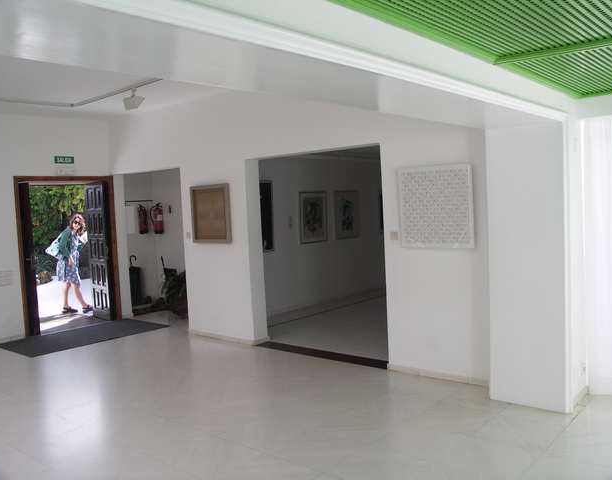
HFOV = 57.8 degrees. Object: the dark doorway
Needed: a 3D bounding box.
[{"bbox_3d":[-3.470,0.185,8.159,0.150,2.214,1.445,1,5,42],"label":"dark doorway"}]

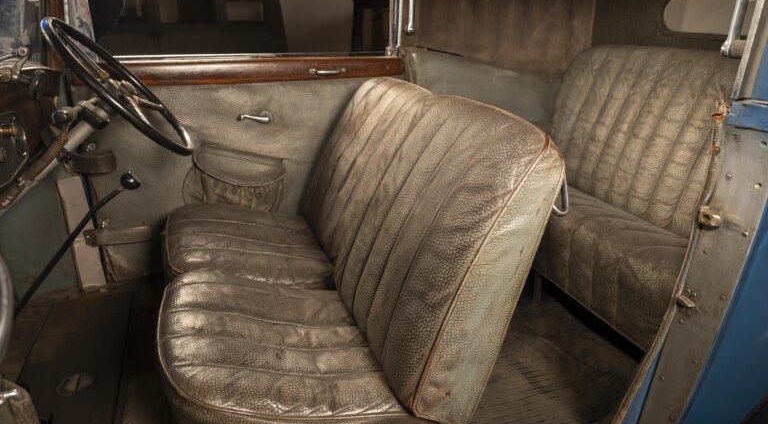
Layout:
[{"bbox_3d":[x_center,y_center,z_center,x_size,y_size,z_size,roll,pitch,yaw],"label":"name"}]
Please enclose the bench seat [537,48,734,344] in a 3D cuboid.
[{"bbox_3d":[0.789,-0.112,1.571,0.515,0.715,1.144,-6,21,-17],"label":"bench seat"}]

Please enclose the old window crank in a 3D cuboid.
[{"bbox_3d":[-0.428,-0.308,1.692,0.112,0.033,0.047,-6,21,-17],"label":"old window crank"}]

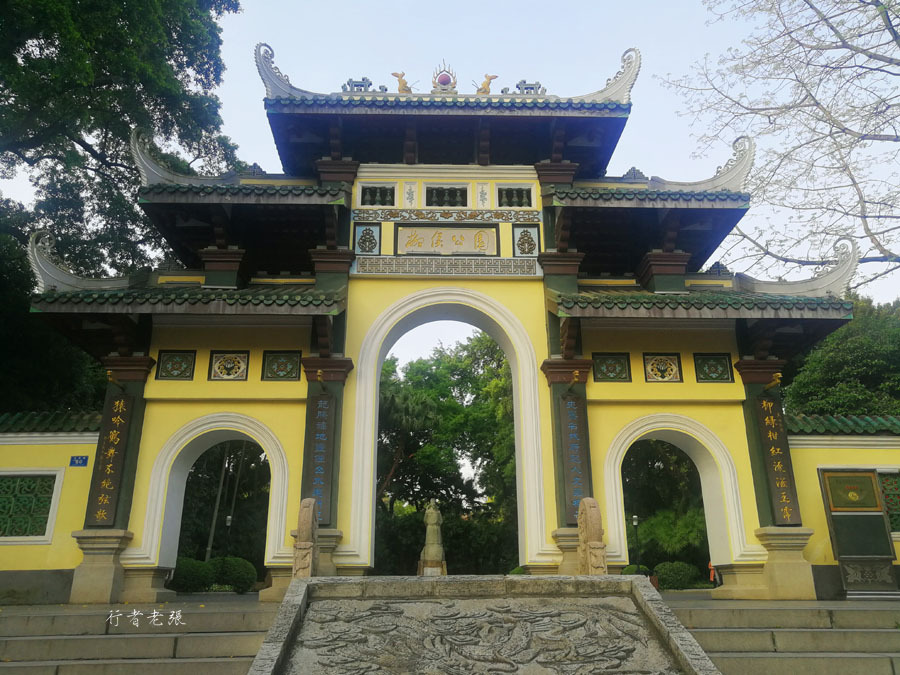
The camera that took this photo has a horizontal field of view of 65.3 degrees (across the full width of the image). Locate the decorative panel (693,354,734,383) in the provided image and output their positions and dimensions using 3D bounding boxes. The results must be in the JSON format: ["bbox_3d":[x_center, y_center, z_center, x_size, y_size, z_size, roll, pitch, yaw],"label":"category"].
[{"bbox_3d":[4.082,0.472,10.836,0.591,0.469,0.070,0,-19,-2],"label":"decorative panel"}]

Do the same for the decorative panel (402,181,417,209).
[{"bbox_3d":[-0.645,-2.346,11.626,0.227,0.505,0.060,0,-19,-2],"label":"decorative panel"}]

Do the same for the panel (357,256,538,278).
[{"bbox_3d":[-0.056,-1.197,12.084,3.147,0.350,0.100,0,-20,-1],"label":"panel"}]

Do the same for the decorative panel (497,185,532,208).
[{"bbox_3d":[1.245,-2.700,13.552,0.724,0.529,0.150,0,-20,-2],"label":"decorative panel"}]

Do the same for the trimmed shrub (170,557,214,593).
[{"bbox_3d":[-5.623,5.168,15.302,0.993,0.754,1.040,0,-20,-2],"label":"trimmed shrub"}]

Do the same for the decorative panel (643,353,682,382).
[{"bbox_3d":[3.748,0.538,12.413,0.677,0.536,0.100,0,-20,-2],"label":"decorative panel"}]

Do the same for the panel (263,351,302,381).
[{"bbox_3d":[-2.747,0.469,11.460,0.630,0.510,0.070,0,-20,-1],"label":"panel"}]

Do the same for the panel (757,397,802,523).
[{"bbox_3d":[4.723,1.746,10.074,0.372,1.817,0.060,0,-19,-2],"label":"panel"}]

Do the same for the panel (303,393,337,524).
[{"bbox_3d":[-1.839,1.708,9.900,0.369,1.790,0.060,0,-19,-2],"label":"panel"}]

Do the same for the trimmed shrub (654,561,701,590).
[{"bbox_3d":[5.049,5.290,15.578,1.052,0.630,1.040,0,-20,-2],"label":"trimmed shrub"}]

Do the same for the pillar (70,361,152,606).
[{"bbox_3d":[-5.393,2.269,11.419,0.769,3.854,0.820,0,-20,-2],"label":"pillar"}]

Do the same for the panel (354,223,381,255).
[{"bbox_3d":[-1.320,-1.588,11.350,0.428,0.568,0.070,0,-19,-2],"label":"panel"}]

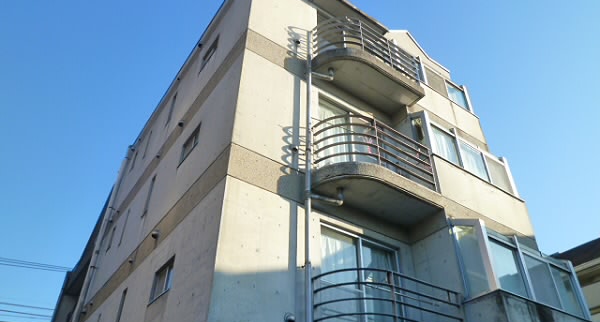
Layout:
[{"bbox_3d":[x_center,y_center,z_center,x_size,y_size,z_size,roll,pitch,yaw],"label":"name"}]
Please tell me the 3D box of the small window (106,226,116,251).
[{"bbox_3d":[-5.470,2.276,12.565,0.120,0.680,0.320,24,-42,-27],"label":"small window"}]

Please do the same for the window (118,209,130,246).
[{"bbox_3d":[-4.652,1.778,11.479,0.120,1.060,0.170,24,-42,-27],"label":"window"}]

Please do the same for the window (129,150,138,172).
[{"bbox_3d":[-5.595,0.025,14.592,0.120,0.660,0.300,24,-42,-27],"label":"window"}]

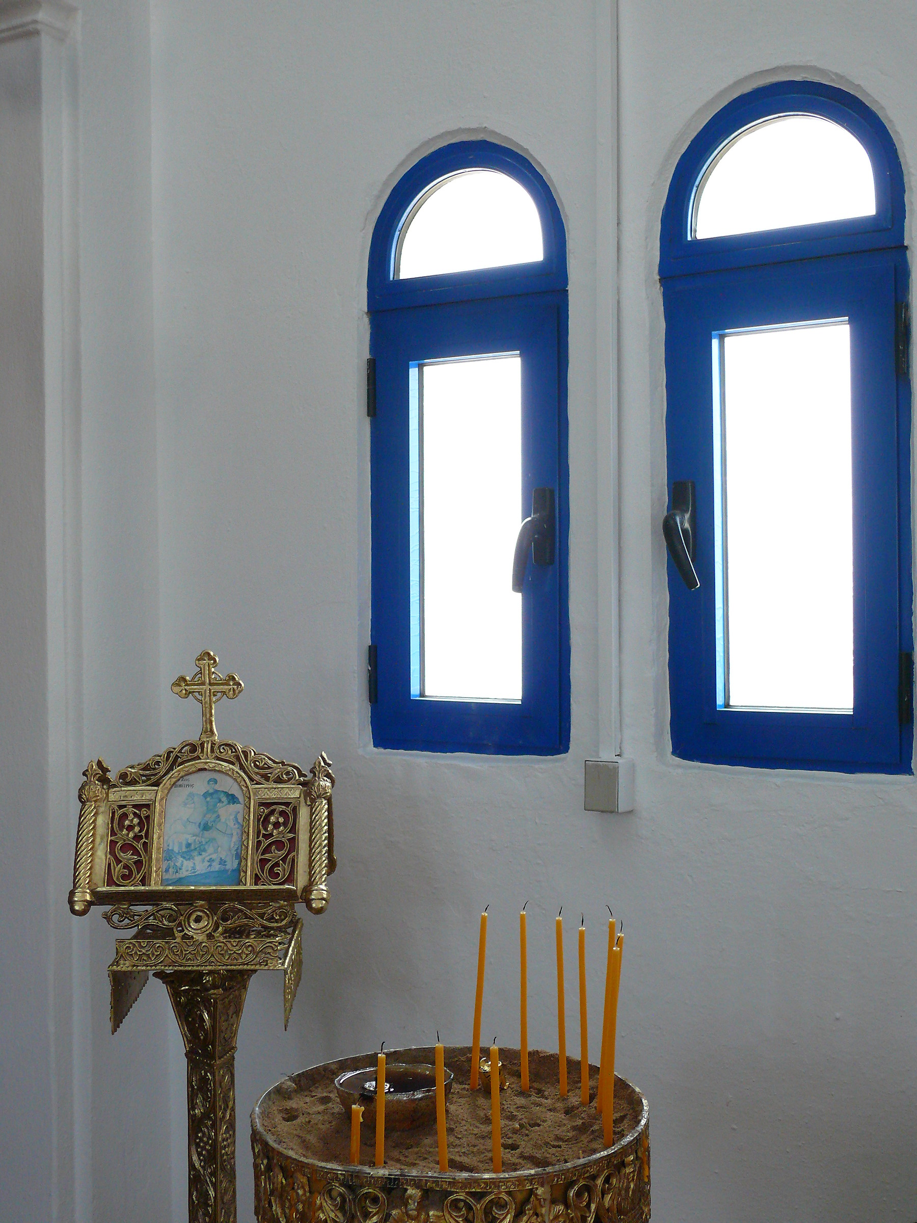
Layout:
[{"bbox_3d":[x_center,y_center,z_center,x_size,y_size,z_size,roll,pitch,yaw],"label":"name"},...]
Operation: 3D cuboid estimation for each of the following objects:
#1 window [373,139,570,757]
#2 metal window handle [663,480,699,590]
[{"bbox_3d":[0.024,-0.268,2.613,0.375,0.990,0.080,0,0,31],"label":"window"},{"bbox_3d":[0.336,-0.115,2.368,0.057,0.164,0.055,0,0,31],"label":"metal window handle"}]

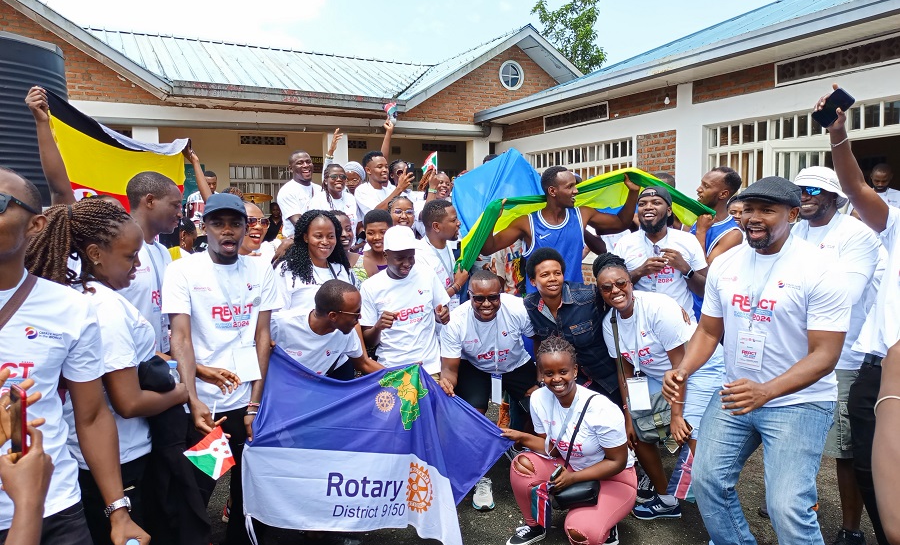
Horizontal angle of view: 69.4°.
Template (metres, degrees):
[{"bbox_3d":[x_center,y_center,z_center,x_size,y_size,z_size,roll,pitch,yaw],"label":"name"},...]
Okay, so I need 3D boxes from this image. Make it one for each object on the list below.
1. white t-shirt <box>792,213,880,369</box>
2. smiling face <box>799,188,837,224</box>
[{"bbox_3d":[1.657,0.079,2.860,0.480,0.670,0.270,4,7,45],"label":"white t-shirt"},{"bbox_3d":[1.597,-0.301,2.840,0.170,0.215,0.165,-5,6,-37],"label":"smiling face"}]

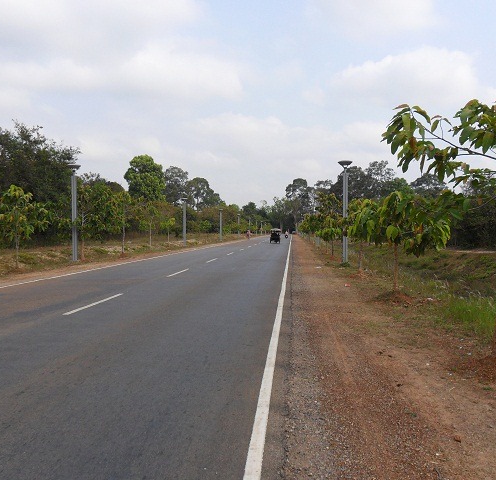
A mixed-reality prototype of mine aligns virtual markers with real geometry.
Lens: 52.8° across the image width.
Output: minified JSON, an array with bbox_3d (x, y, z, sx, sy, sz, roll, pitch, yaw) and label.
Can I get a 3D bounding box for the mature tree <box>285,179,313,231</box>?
[{"bbox_3d":[24.038,-16.284,239.748,13.000,26.740,13.000,0,1,5],"label":"mature tree"}]

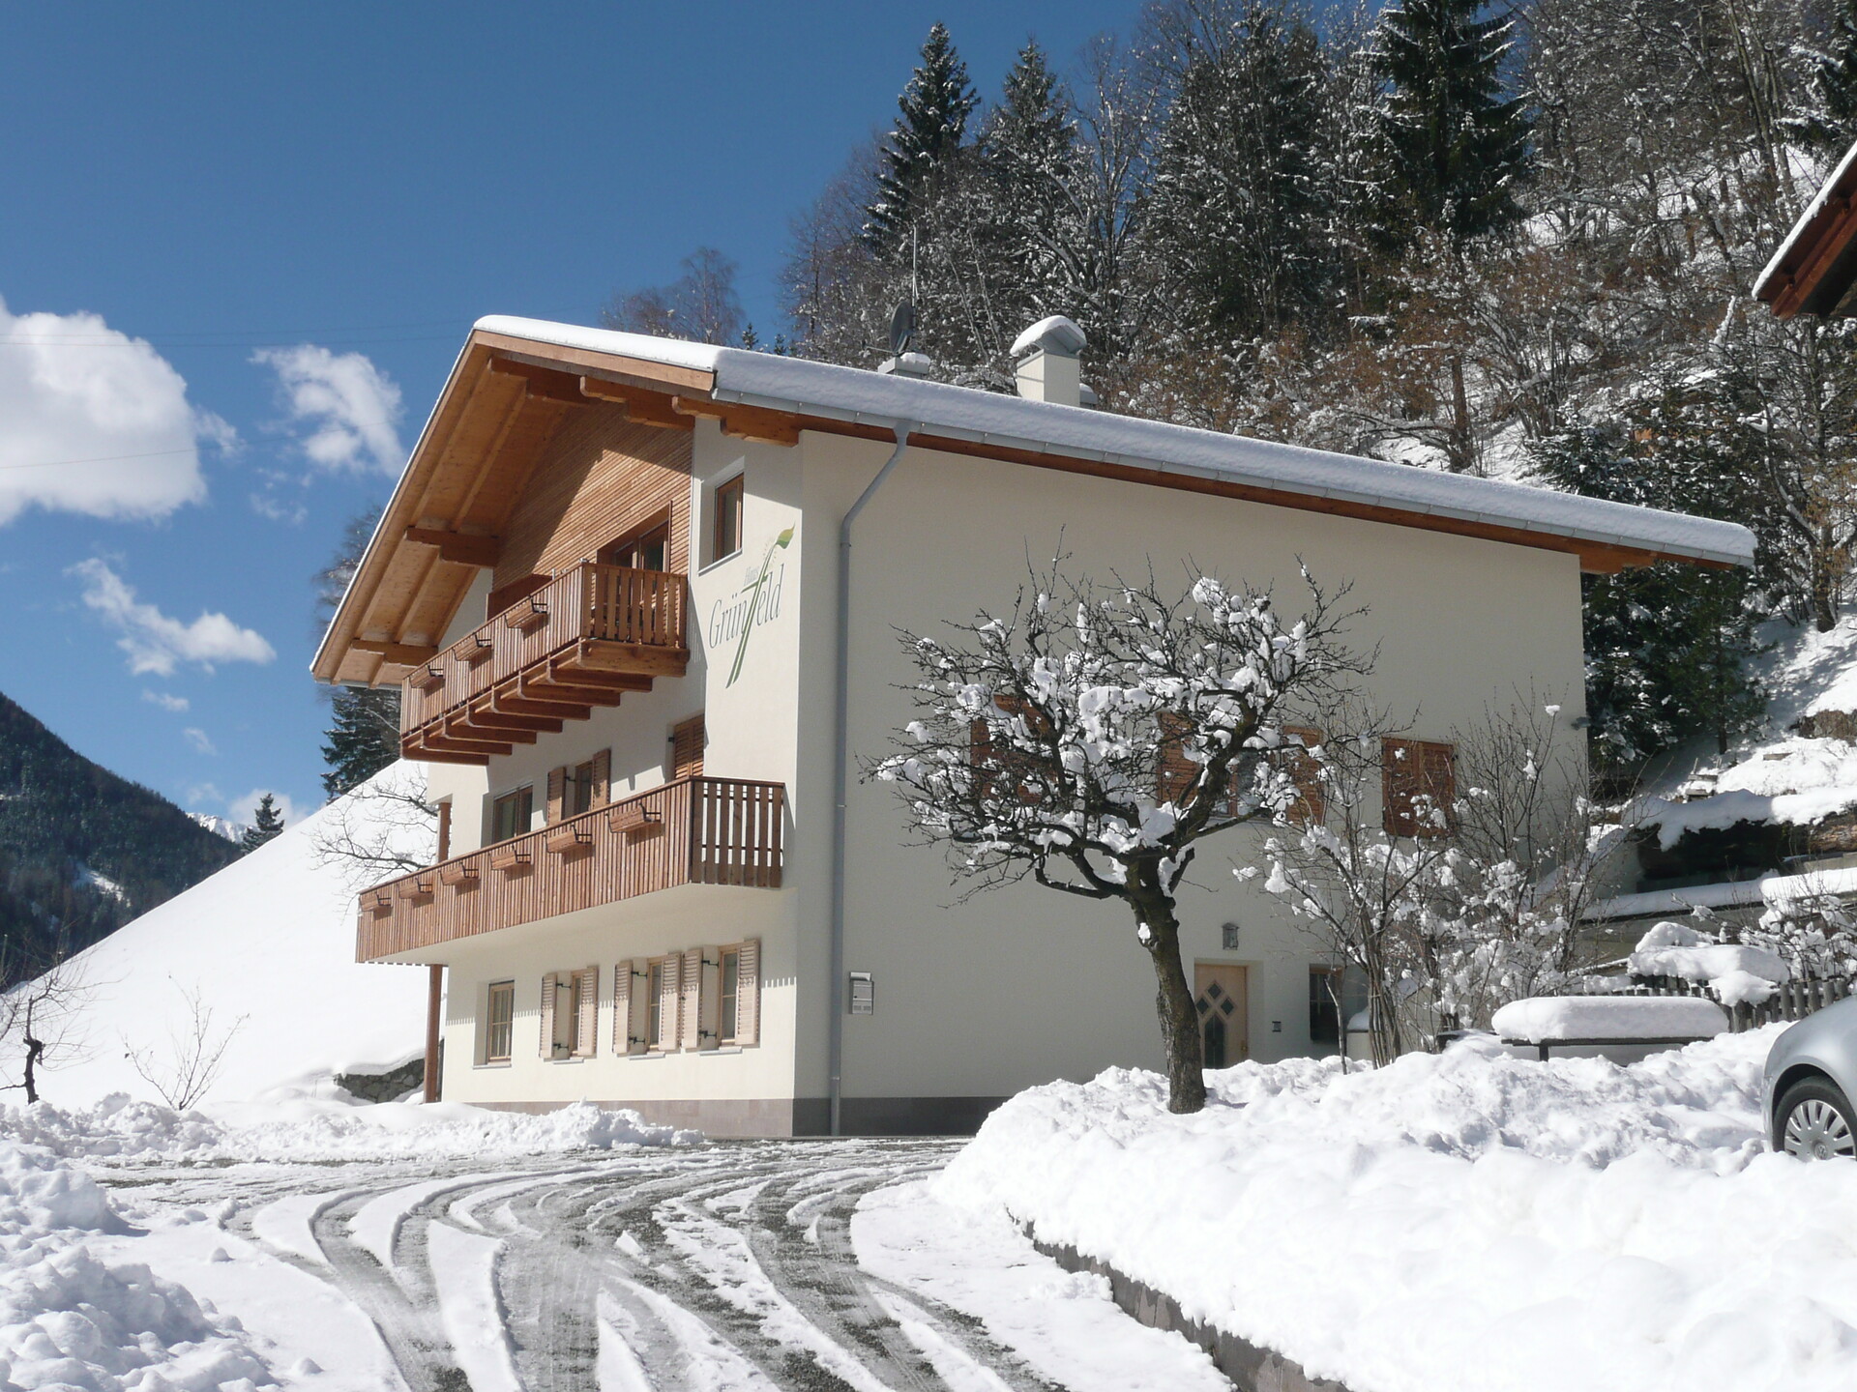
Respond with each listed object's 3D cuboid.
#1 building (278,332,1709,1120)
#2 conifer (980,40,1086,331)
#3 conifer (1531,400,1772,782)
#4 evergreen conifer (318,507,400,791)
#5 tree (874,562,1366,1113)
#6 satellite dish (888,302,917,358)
[{"bbox_3d":[0.125,1.091,41.052,16.839,12.546,21.650,5,-11,-27],"label":"building"},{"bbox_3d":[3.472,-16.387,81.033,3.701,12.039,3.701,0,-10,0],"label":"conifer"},{"bbox_3d":[13.202,-1.897,44.609,4.423,7.099,4.423,0,-10,0],"label":"conifer"},{"bbox_3d":[-17.077,-1.082,75.860,3.829,10.019,3.829,0,-10,0],"label":"evergreen conifer"},{"bbox_3d":[1.606,1.167,20.405,4.108,4.719,3.903,0,-10,0],"label":"tree"},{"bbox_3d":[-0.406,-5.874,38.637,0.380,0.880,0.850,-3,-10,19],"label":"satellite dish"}]

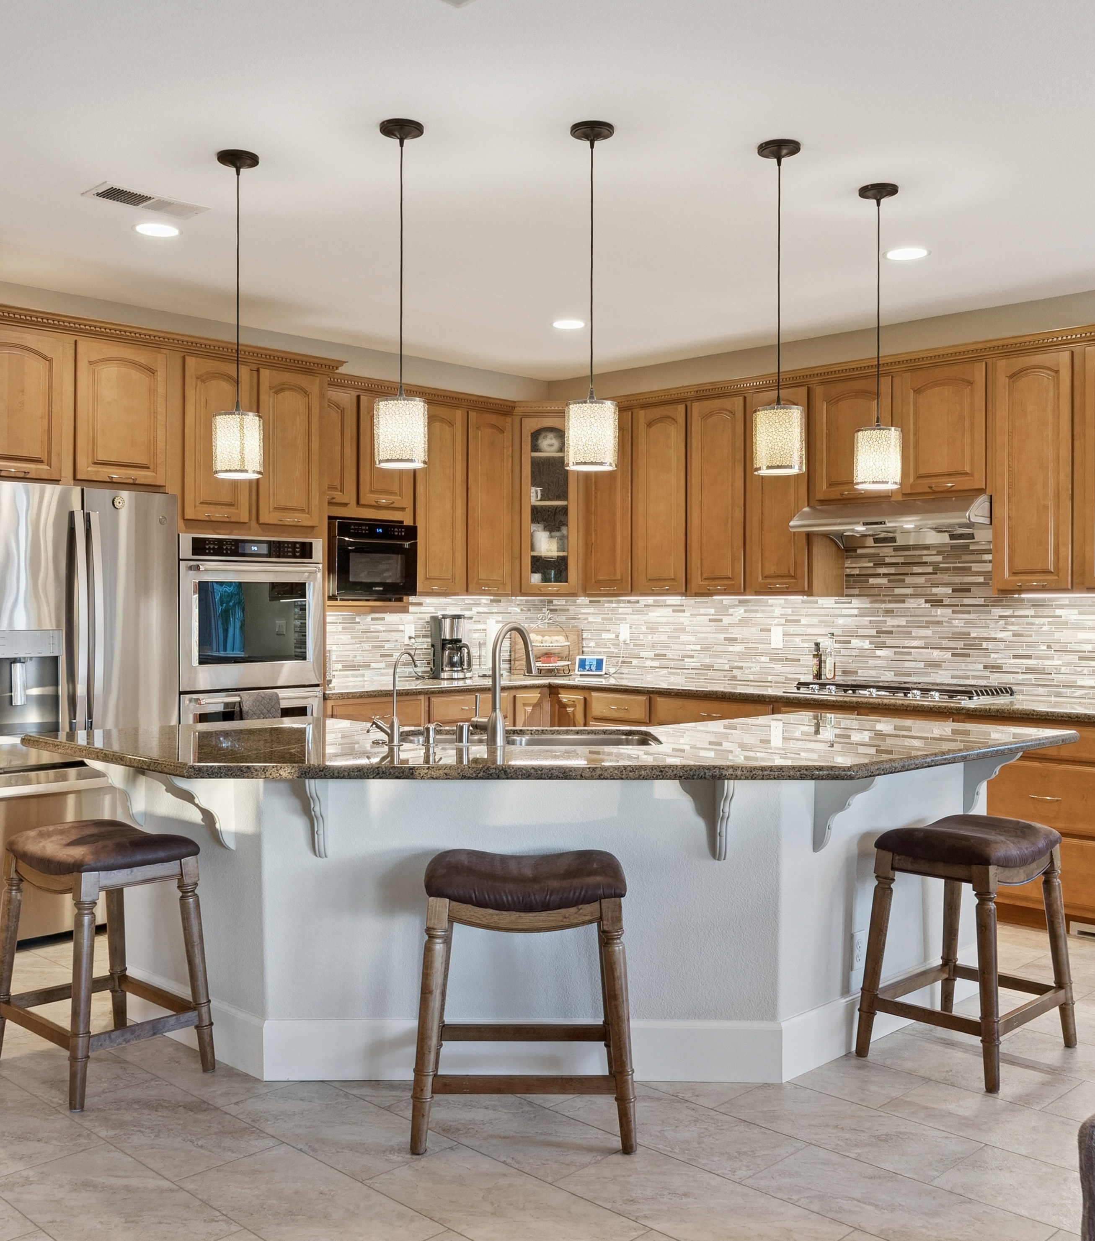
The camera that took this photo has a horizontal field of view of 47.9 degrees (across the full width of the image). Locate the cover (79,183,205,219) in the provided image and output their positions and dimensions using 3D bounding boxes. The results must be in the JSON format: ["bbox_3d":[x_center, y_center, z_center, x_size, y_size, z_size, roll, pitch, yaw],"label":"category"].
[{"bbox_3d":[-1.381,-1.442,4.269,0.180,0.015,0.395,1,1,44],"label":"cover"}]

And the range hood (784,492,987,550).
[{"bbox_3d":[1.683,-0.453,5.828,0.915,0.210,0.510,0,1,44],"label":"range hood"}]

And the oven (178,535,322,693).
[{"bbox_3d":[-1.502,-0.035,5.788,0.600,0.690,0.755,1,1,44],"label":"oven"}]

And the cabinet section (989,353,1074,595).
[{"bbox_3d":[2.211,-0.635,5.474,0.372,1.039,0.336,1,1,44],"label":"cabinet section"}]

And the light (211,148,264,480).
[{"bbox_3d":[-0.964,-0.946,3.850,0.160,0.990,0.160,0,1,0],"label":"light"}]

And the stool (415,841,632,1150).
[{"bbox_3d":[-0.061,0.965,3.251,0.550,0.690,0.440,0,1,0],"label":"stool"}]

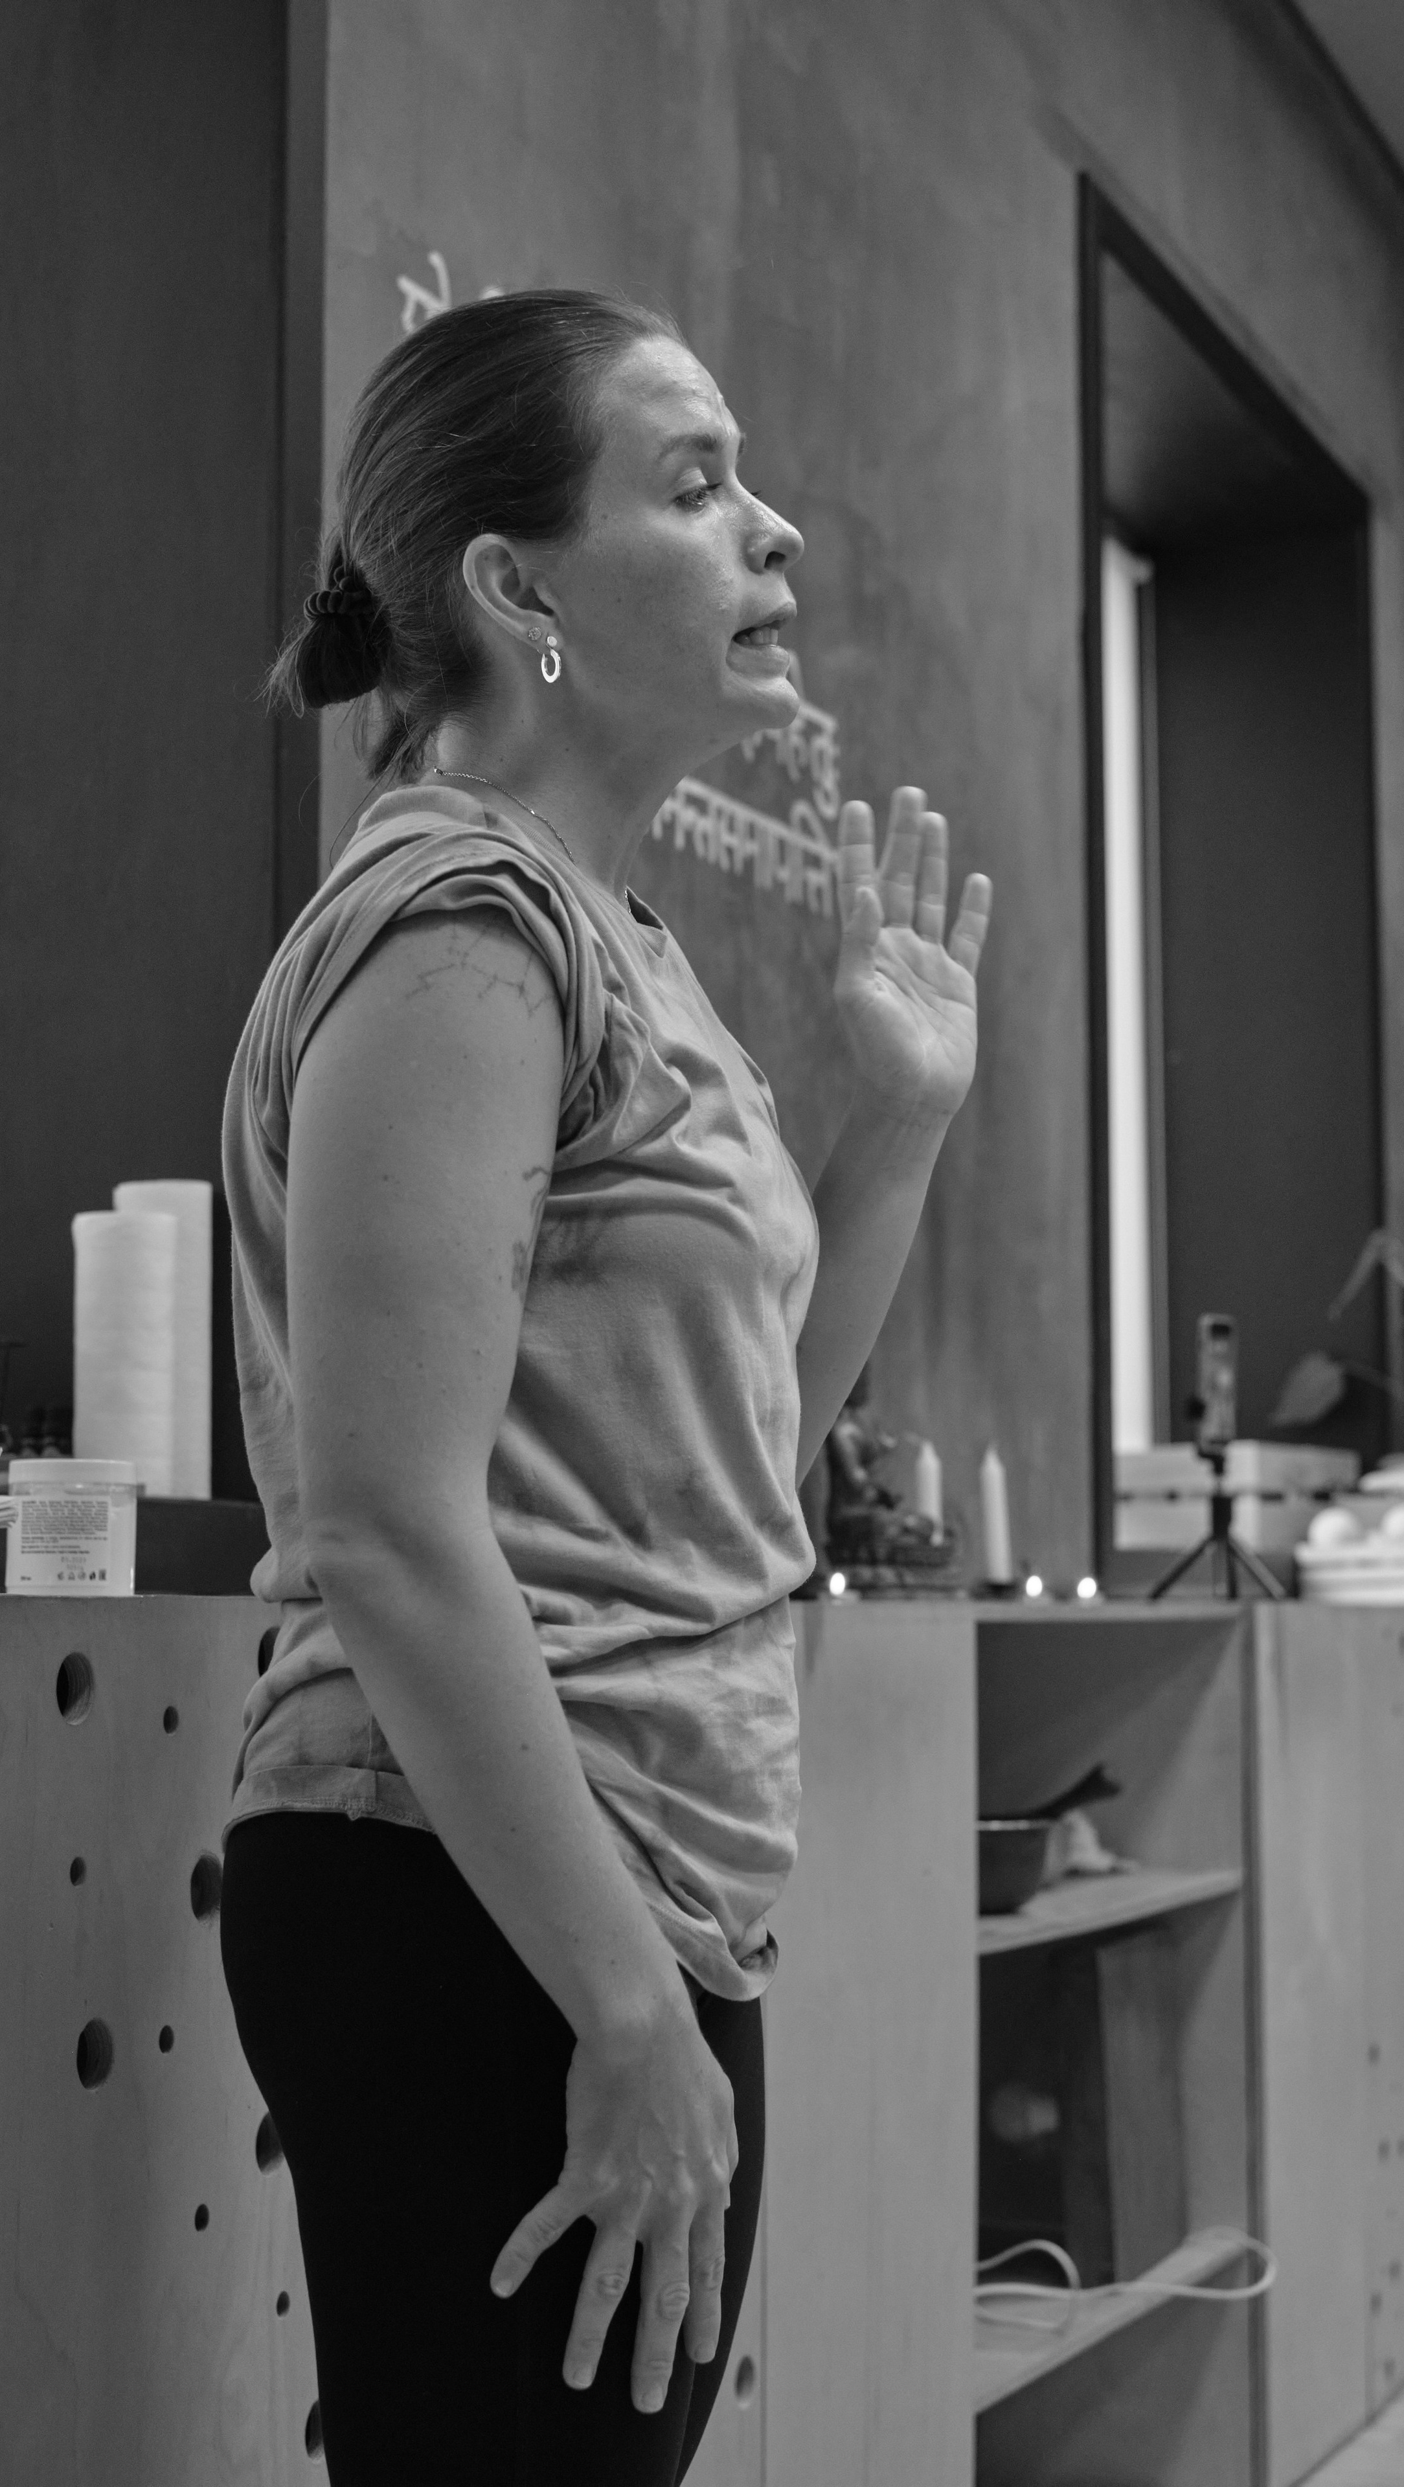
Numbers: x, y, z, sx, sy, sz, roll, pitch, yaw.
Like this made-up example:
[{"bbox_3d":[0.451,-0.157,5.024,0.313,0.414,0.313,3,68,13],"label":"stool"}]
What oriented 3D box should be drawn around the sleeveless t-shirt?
[{"bbox_3d":[-0.093,0.073,1.840,0.285,0.610,0.410,-1,-6,10],"label":"sleeveless t-shirt"}]

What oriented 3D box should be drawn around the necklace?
[{"bbox_3d":[-0.082,-0.200,1.860,0.115,0.085,0.125,-1,-6,10],"label":"necklace"}]

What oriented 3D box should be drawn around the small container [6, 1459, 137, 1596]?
[{"bbox_3d":[-0.338,0.152,1.960,0.069,0.073,0.069,1,-6,-6],"label":"small container"}]

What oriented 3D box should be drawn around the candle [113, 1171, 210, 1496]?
[{"bbox_3d":[-0.407,0.075,2.760,0.073,0.248,0.073,1,-6,-6],"label":"candle"}]

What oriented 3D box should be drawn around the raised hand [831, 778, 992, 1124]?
[{"bbox_3d":[0.112,-0.155,1.960,0.078,0.178,0.050,0,-6,-25],"label":"raised hand"}]

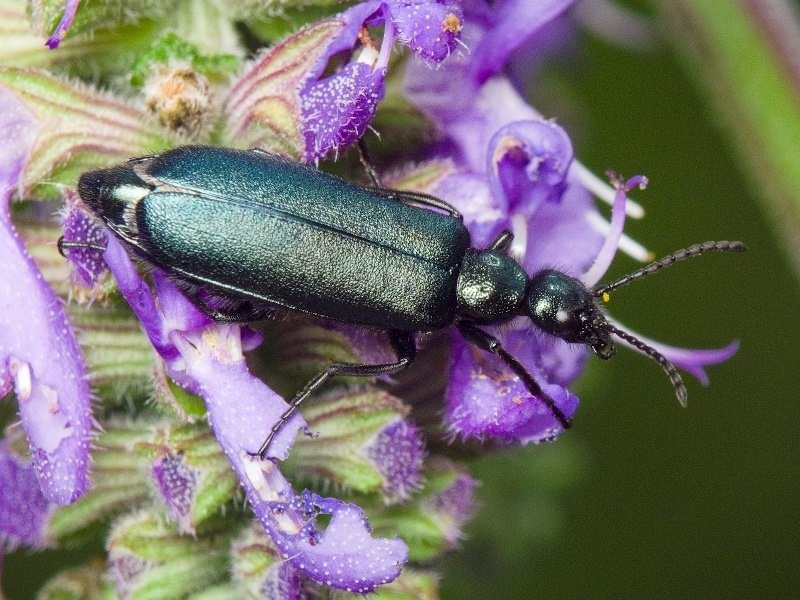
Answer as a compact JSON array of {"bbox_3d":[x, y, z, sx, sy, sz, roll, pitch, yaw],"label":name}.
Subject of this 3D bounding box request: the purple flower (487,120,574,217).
[{"bbox_3d":[0.003,-0.003,0.086,0.002,0.002,0.002,-1,23,-9],"label":"purple flower"}]

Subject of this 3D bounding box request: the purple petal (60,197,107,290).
[{"bbox_3d":[-0.008,-0.002,0.086,0.001,0.003,0.001,10,23,16],"label":"purple petal"}]

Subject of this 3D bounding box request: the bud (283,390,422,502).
[{"bbox_3d":[-0.001,0.004,0.086,0.004,0.003,0.003,11,24,19],"label":"bud"}]

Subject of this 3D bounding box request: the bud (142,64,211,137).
[{"bbox_3d":[-0.006,-0.005,0.086,0.002,0.002,0.002,3,22,0],"label":"bud"}]

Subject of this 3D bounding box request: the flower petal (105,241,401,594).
[{"bbox_3d":[-0.004,0.003,0.090,0.003,0.012,0.004,-37,0,0],"label":"flower petal"}]

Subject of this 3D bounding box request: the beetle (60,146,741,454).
[{"bbox_3d":[0.000,0.000,0.083,0.017,0.008,0.005,17,-20,0],"label":"beetle"}]

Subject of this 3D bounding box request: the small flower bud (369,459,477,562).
[{"bbox_3d":[0.001,0.006,0.088,0.003,0.003,0.003,15,25,27],"label":"small flower bud"}]

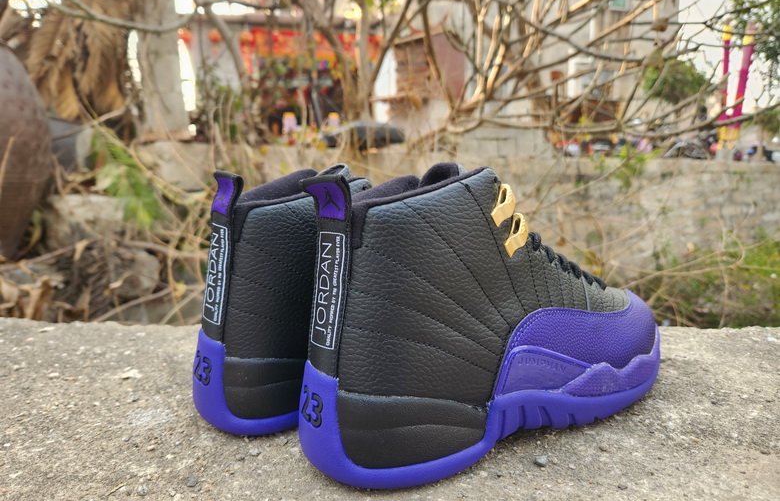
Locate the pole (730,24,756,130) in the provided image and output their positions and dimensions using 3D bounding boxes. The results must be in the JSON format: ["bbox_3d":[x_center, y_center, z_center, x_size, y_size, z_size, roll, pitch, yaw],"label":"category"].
[{"bbox_3d":[12.110,-5.996,17.735,0.365,3.421,0.365,7,11,32],"label":"pole"}]

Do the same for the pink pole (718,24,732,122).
[{"bbox_3d":[11.790,-6.206,18.243,0.250,3.316,0.250,4,11,32],"label":"pink pole"}]

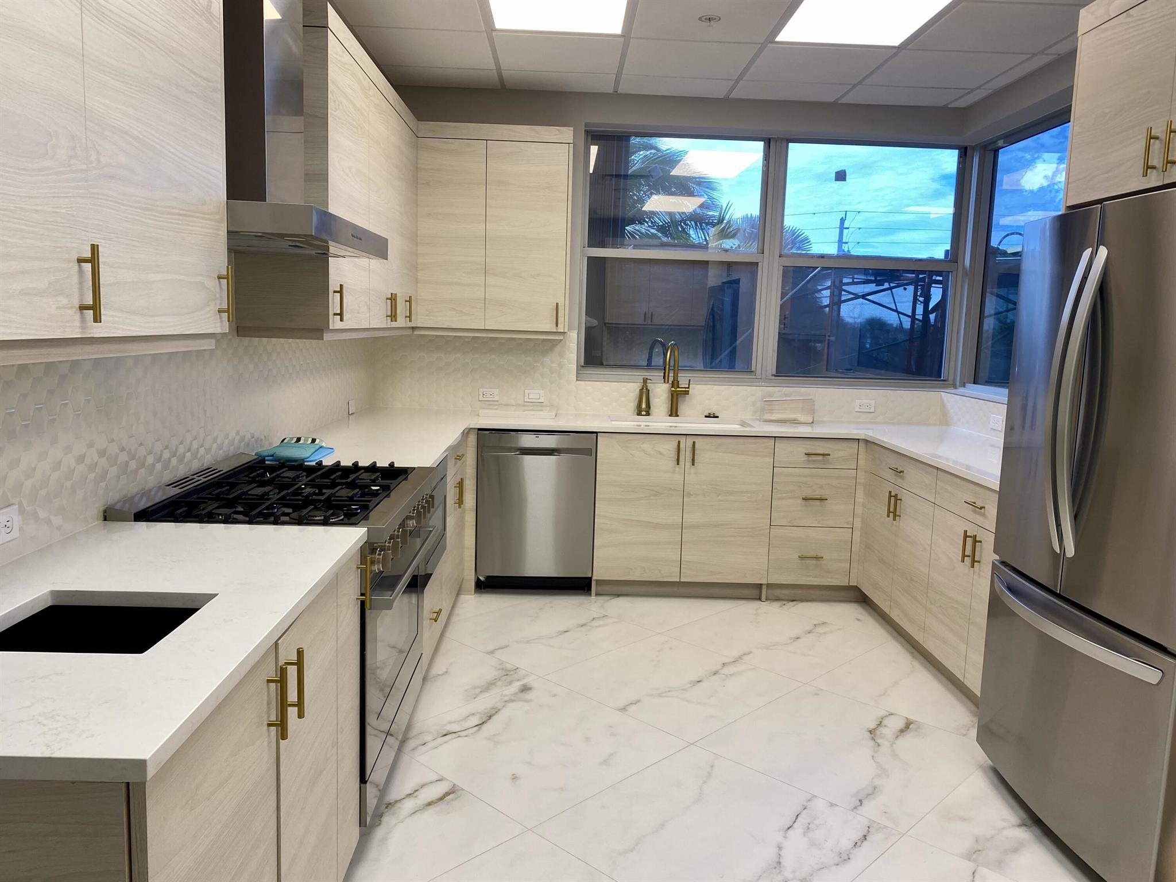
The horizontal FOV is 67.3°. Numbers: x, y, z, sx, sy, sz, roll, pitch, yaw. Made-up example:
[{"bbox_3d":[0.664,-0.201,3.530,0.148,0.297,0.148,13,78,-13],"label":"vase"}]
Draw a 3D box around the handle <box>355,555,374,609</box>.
[{"bbox_3d":[-0.549,0.346,2.162,0.036,0.129,0.012,2,8,-2],"label":"handle"}]

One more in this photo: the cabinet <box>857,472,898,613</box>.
[{"bbox_3d":[1.739,0.503,4.392,0.595,0.623,0.412,2,8,-2],"label":"cabinet"}]

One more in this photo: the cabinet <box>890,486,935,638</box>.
[{"bbox_3d":[1.702,0.545,3.923,0.560,0.613,0.397,1,7,-1],"label":"cabinet"}]

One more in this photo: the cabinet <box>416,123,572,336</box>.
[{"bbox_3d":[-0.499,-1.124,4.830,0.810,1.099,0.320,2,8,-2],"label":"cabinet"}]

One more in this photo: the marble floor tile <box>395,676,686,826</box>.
[{"bbox_3d":[-0.177,1.022,3.003,0.753,0.010,0.753,9,10,43],"label":"marble floor tile"}]

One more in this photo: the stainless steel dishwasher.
[{"bbox_3d":[-0.273,0.345,4.820,0.605,0.860,0.600,1,7,-1],"label":"stainless steel dishwasher"}]

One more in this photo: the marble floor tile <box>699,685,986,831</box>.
[{"bbox_3d":[0.904,1.071,3.087,0.764,0.010,0.766,9,10,43],"label":"marble floor tile"}]

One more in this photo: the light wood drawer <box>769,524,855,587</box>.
[{"bbox_3d":[1.151,0.568,4.811,0.428,0.309,0.460,1,7,-1],"label":"light wood drawer"}]

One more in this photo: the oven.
[{"bbox_3d":[-0.856,0.572,2.701,0.685,0.865,0.925,1,7,-1],"label":"oven"}]

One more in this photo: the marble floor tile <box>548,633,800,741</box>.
[{"bbox_3d":[0.343,0.967,3.542,0.753,0.010,0.753,9,10,43],"label":"marble floor tile"}]

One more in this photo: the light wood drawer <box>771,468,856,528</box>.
[{"bbox_3d":[1.178,0.264,4.887,0.436,0.314,0.530,2,8,-2],"label":"light wood drawer"}]

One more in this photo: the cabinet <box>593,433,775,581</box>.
[{"bbox_3d":[0.497,0.319,4.907,0.921,0.778,0.600,2,8,-2],"label":"cabinet"}]

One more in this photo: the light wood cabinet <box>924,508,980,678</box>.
[{"bbox_3d":[1.759,0.610,3.597,0.595,0.623,0.390,2,8,-2],"label":"light wood cabinet"}]

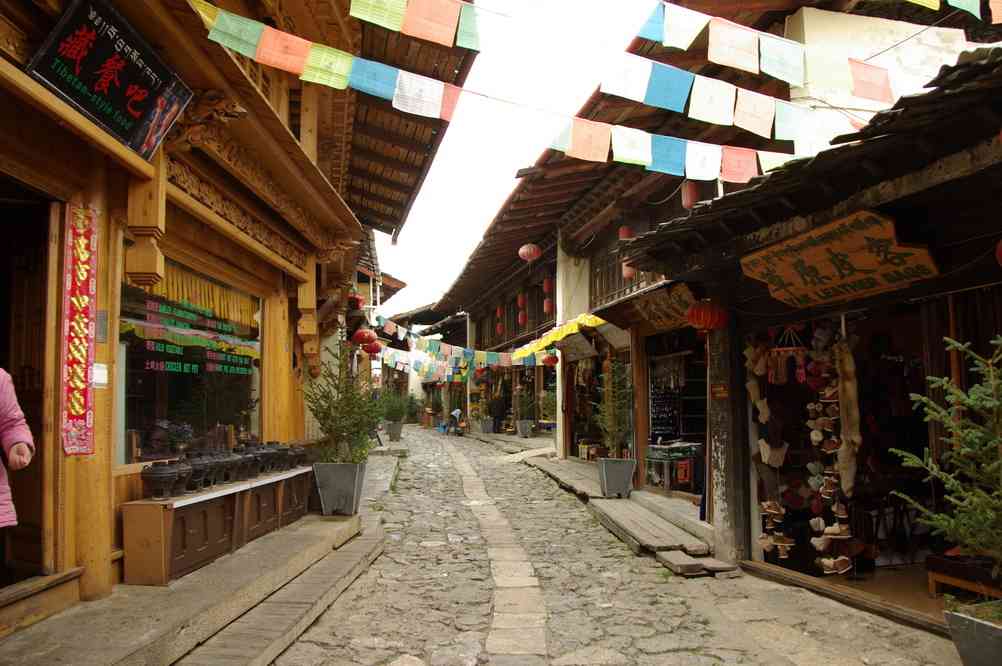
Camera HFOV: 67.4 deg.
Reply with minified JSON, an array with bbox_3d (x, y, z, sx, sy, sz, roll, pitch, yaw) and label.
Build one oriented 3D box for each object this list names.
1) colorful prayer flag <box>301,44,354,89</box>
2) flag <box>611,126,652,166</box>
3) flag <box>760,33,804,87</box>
[{"bbox_3d":[-0.971,-1.490,4.200,0.245,0.205,0.030,14,-4,-11],"label":"colorful prayer flag"},{"bbox_3d":[0.800,-1.143,4.600,0.250,0.220,0.030,8,-6,-11],"label":"flag"},{"bbox_3d":[1.476,-1.434,3.950,0.270,0.225,0.030,8,-6,-13],"label":"flag"}]

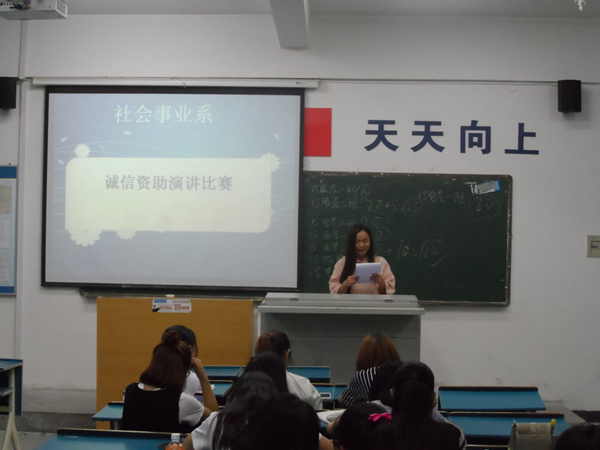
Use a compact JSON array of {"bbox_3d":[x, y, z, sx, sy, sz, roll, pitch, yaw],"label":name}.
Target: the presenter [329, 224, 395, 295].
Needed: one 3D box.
[{"bbox_3d":[0.539,0.790,9.354,0.550,1.580,0.330,1,0,-2],"label":"presenter"}]

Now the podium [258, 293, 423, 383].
[{"bbox_3d":[0.335,1.089,9.072,1.360,0.970,0.620,1,0,2],"label":"podium"}]

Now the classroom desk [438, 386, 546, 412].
[{"bbox_3d":[1.131,1.363,6.319,0.600,0.770,0.420,1,0,2],"label":"classroom desk"}]

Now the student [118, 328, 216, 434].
[{"bbox_3d":[-0.605,1.109,5.212,0.470,1.200,0.700,1,0,8],"label":"student"}]

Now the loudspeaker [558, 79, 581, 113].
[{"bbox_3d":[2.362,-1.128,9.400,0.195,0.280,0.190,1,0,6],"label":"loudspeaker"}]

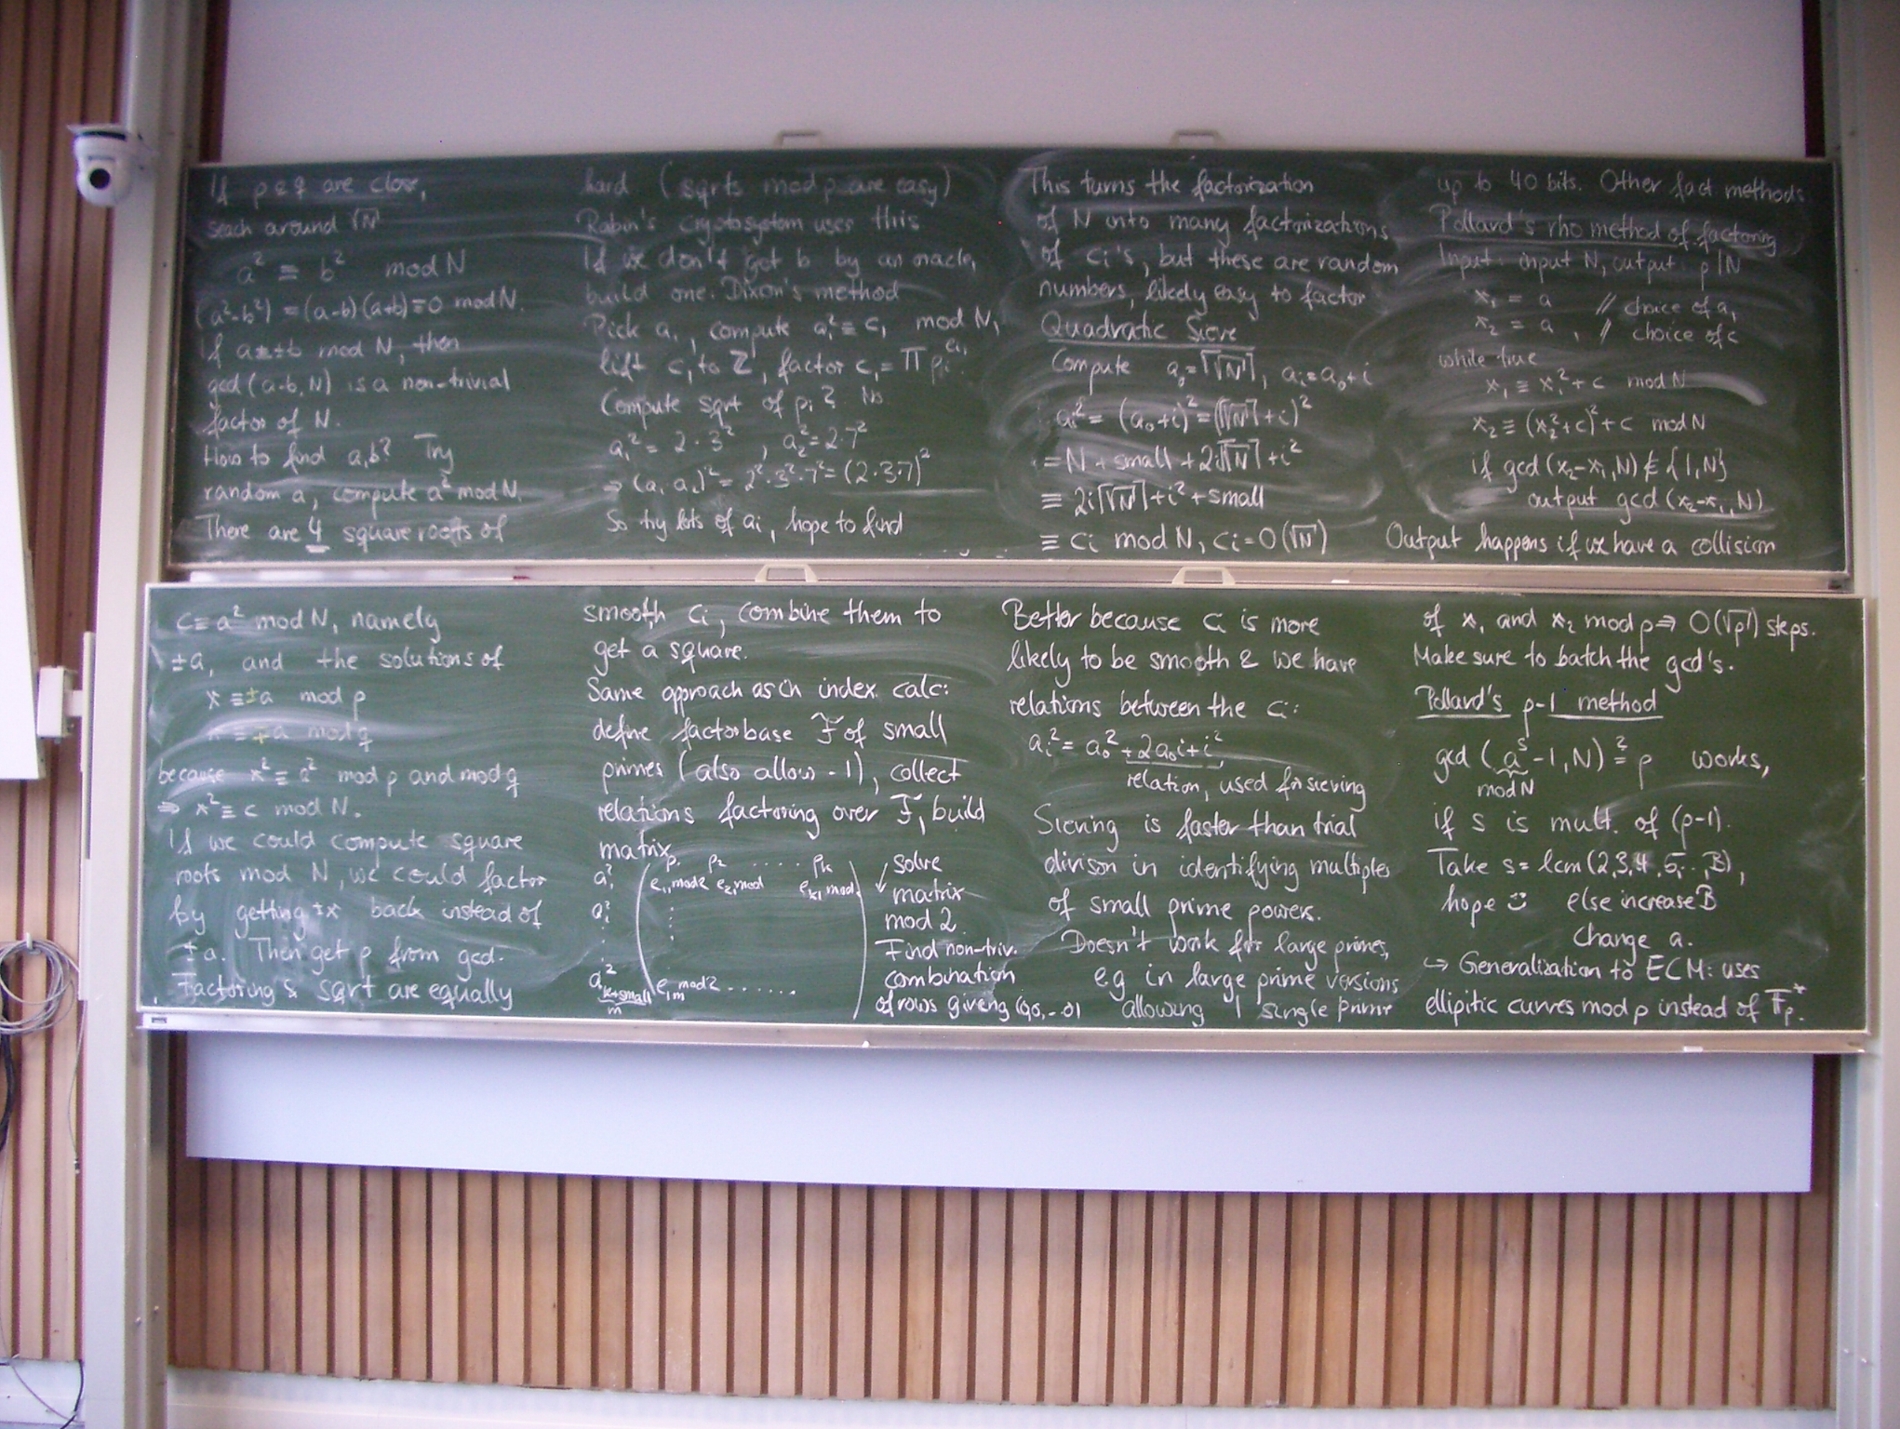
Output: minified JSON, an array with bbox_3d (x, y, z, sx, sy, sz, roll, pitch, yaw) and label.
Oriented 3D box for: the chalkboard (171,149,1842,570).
[{"bbox_3d":[0.112,-0.842,4.570,3.950,1.000,0.050,0,-3,2],"label":"chalkboard"}]

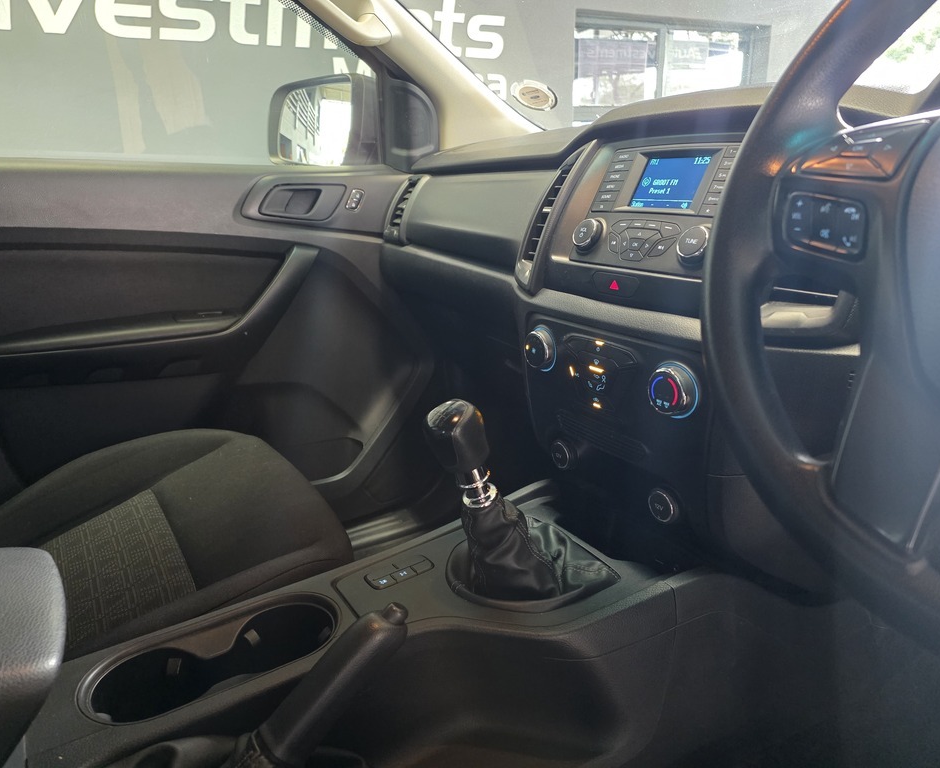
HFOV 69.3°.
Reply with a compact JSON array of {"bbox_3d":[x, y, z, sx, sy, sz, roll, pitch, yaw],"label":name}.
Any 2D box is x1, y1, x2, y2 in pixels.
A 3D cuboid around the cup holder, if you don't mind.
[{"bbox_3d":[-0.222,0.273,0.619,0.222,0.075,0.090,-10,20,-35],"label":"cup holder"}]

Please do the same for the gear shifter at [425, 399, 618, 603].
[{"bbox_3d":[0.045,0.107,0.710,0.205,0.212,0.150,-12,21,-39],"label":"gear shifter"}]

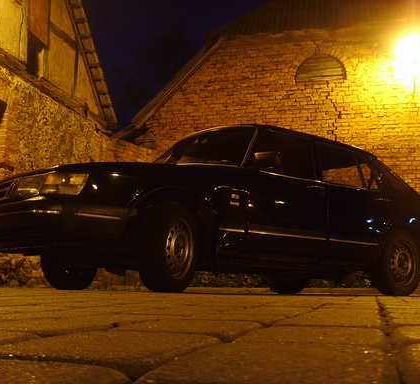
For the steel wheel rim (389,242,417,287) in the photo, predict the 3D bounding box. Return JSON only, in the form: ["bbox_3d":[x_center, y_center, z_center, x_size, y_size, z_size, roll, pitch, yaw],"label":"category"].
[{"bbox_3d":[1.740,0.666,5.340,0.415,0.415,0.130,8,-12,-37],"label":"steel wheel rim"}]

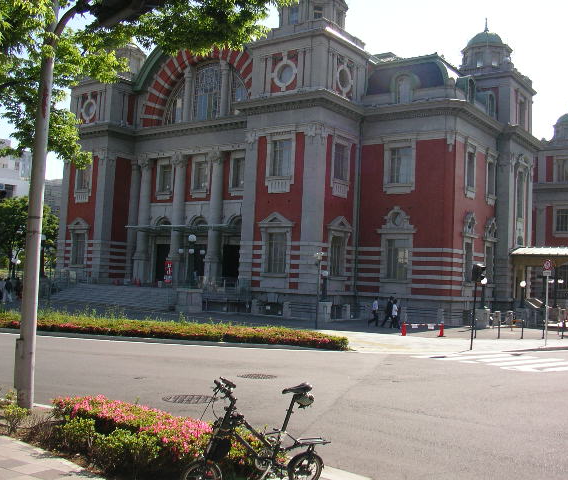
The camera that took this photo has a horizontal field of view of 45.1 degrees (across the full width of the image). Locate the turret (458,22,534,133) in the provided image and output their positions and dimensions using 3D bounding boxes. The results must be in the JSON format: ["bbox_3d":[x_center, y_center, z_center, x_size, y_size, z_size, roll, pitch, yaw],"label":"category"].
[{"bbox_3d":[15.553,-12.481,52.211,6.048,8.611,5.893,0,-5,36],"label":"turret"}]

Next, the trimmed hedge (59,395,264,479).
[{"bbox_3d":[-1.378,2.121,7.270,2.600,0.510,0.950,0,-5,36],"label":"trimmed hedge"}]

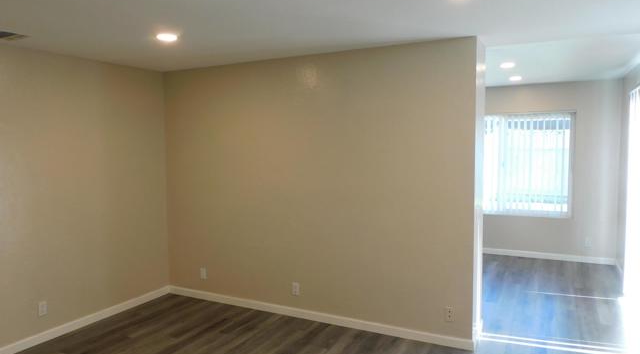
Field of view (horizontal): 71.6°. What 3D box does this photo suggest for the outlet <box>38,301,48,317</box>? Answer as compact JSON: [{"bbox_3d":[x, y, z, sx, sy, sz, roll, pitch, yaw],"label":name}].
[{"bbox_3d":[-2.324,1.114,3.735,0.009,0.120,0.075,2,5,27],"label":"outlet"}]

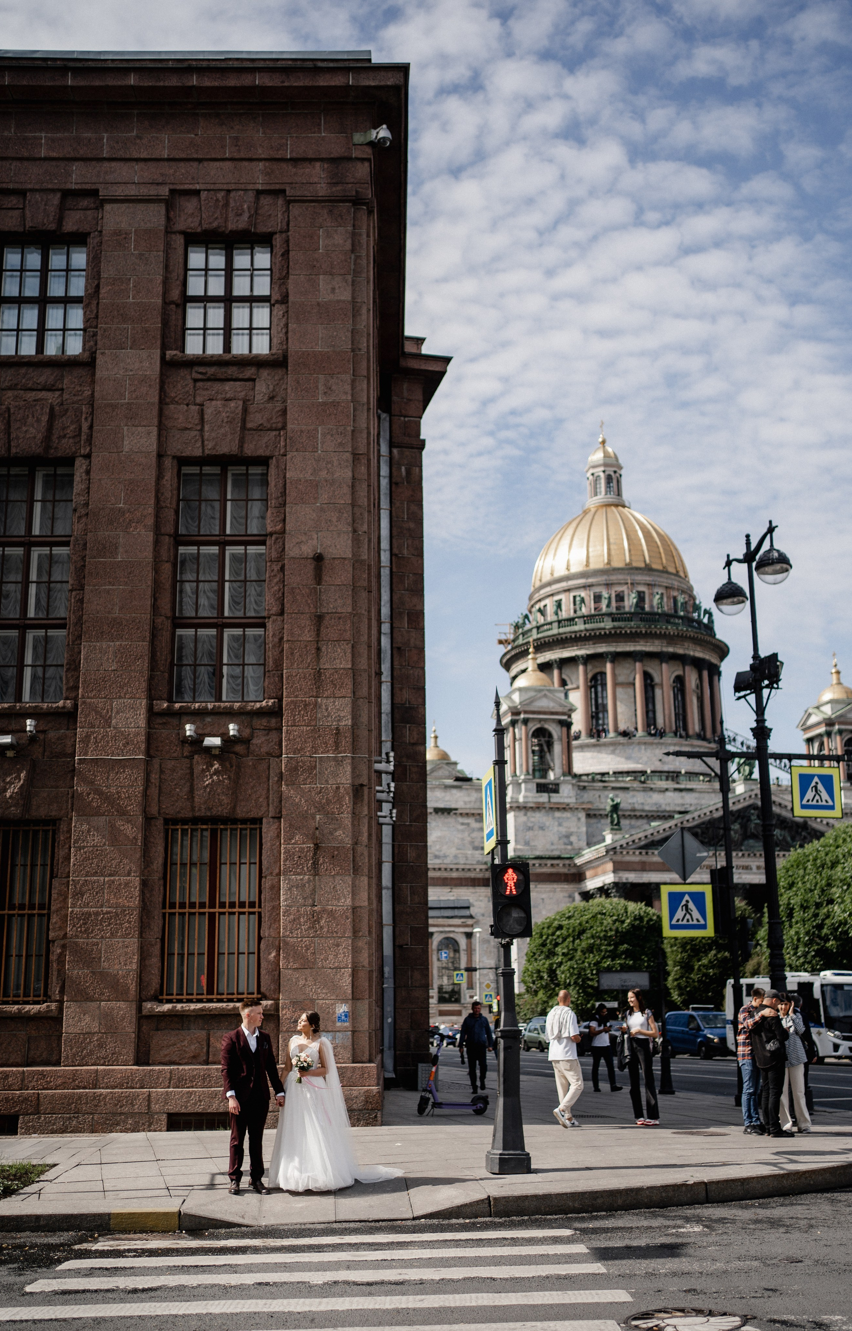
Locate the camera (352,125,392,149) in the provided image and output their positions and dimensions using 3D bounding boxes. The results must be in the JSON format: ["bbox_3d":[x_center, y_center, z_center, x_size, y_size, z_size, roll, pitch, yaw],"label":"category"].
[{"bbox_3d":[-0.822,-8.721,21.205,0.450,0.320,0.550,11,-18,-39],"label":"camera"}]

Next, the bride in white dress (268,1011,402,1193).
[{"bbox_3d":[-0.935,4.354,13.111,1.240,1.663,1.000,-3,-15,9],"label":"bride in white dress"}]

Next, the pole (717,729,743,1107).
[{"bbox_3d":[4.827,3.771,20.381,0.330,6.012,0.330,-1,-14,0],"label":"pole"}]

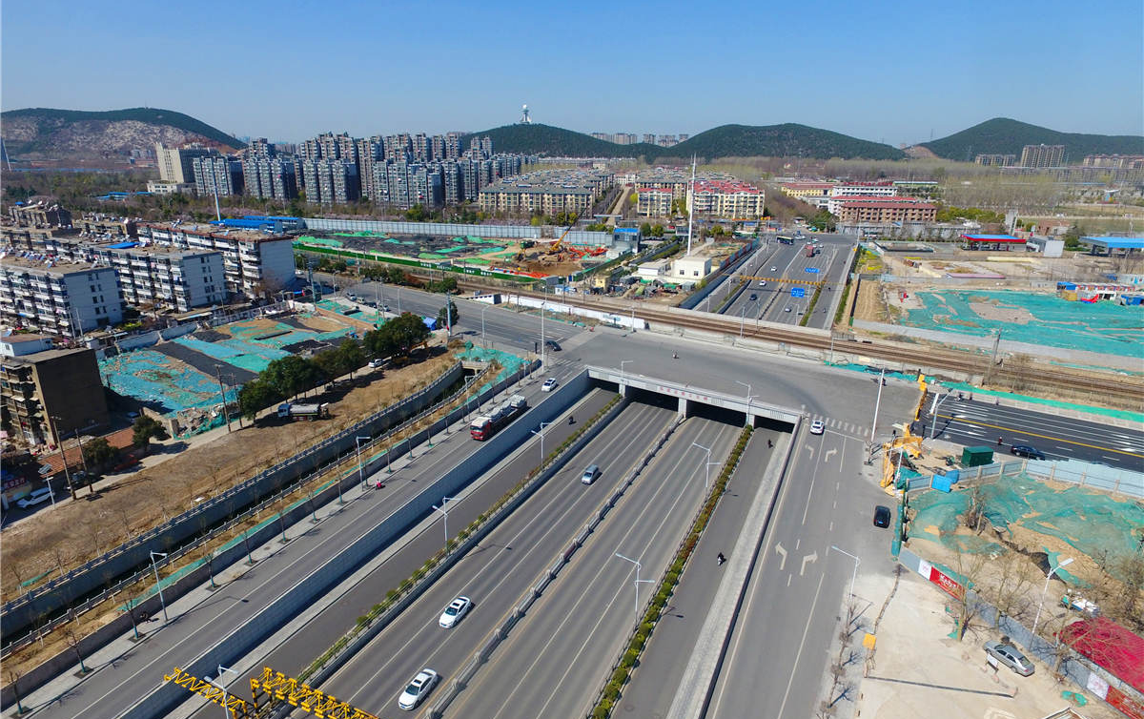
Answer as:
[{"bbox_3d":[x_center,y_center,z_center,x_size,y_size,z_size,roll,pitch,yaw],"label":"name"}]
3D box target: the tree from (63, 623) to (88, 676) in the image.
[{"bbox_3d":[-45.820,26.920,61.310,1.800,5.300,1.800,9,20,24],"label":"tree"}]

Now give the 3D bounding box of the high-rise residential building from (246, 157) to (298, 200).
[{"bbox_3d":[-230.110,-133.870,511.610,43.000,37.000,13.000,9,20,26],"label":"high-rise residential building"}]

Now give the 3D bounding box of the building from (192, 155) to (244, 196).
[{"bbox_3d":[-292.780,-149.510,549.320,44.060,35.000,11.510,9,20,25],"label":"building"}]

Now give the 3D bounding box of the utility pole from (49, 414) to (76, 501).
[{"bbox_3d":[-68.404,13.412,89.150,1.800,12.600,0.400,8,19,22],"label":"utility pole"}]

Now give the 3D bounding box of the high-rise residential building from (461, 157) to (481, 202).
[{"bbox_3d":[-85.122,-153.911,568.211,12.894,35.958,12.000,7,19,19],"label":"high-rise residential building"}]

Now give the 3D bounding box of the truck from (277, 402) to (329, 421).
[{"bbox_3d":[-47.780,9.198,118.071,8.100,2.850,2.500,-1,18,-3],"label":"truck"}]

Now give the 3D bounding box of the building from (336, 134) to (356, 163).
[{"bbox_3d":[-193.240,-170.210,584.420,16.470,54.000,13.000,9,20,25],"label":"building"}]

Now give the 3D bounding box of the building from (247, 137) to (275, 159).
[{"bbox_3d":[-266.510,-162.270,570.560,24.000,55.000,11.000,8,19,24],"label":"building"}]

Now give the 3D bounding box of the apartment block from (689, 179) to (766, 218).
[{"bbox_3d":[106.940,-111.400,464.060,52.280,20.500,14.000,2,18,5],"label":"apartment block"}]

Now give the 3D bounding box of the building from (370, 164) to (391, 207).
[{"bbox_3d":[-138.470,-130.580,495.180,14.110,34.500,13.000,9,20,25],"label":"building"}]

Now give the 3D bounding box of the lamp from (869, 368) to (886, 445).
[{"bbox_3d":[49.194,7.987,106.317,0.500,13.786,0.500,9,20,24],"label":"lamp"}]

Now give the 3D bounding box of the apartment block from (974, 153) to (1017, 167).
[{"bbox_3d":[664.330,-300.910,1040.130,52.000,37.000,15.000,4,18,13],"label":"apartment block"}]

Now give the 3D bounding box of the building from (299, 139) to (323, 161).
[{"bbox_3d":[-217.479,-160.682,562.264,16.355,50.514,12.000,7,19,19],"label":"building"}]

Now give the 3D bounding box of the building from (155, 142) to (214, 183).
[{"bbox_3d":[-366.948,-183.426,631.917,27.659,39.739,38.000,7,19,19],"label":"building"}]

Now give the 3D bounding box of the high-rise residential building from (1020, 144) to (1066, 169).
[{"bbox_3d":[758.290,-320.370,1071.830,53.000,51.000,14.000,4,18,12],"label":"high-rise residential building"}]

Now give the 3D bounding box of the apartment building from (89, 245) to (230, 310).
[{"bbox_3d":[-130.275,-27.474,208.609,47.741,15.700,13.000,10,20,27],"label":"apartment building"}]

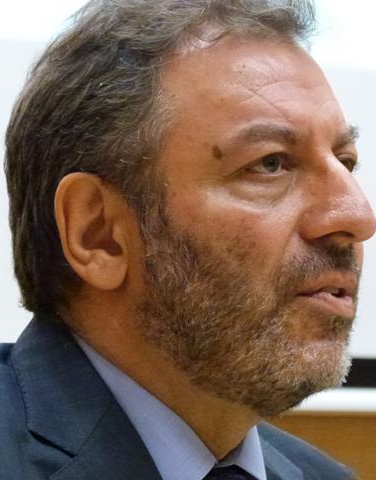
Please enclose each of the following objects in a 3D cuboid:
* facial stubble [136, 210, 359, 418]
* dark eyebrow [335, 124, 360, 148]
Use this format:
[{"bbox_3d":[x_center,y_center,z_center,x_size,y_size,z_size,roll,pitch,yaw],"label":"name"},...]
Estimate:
[{"bbox_3d":[0.057,0.043,2.560,0.106,0.115,0.146,-9,-5,38],"label":"facial stubble"},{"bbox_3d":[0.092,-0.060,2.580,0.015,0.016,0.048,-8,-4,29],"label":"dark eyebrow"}]

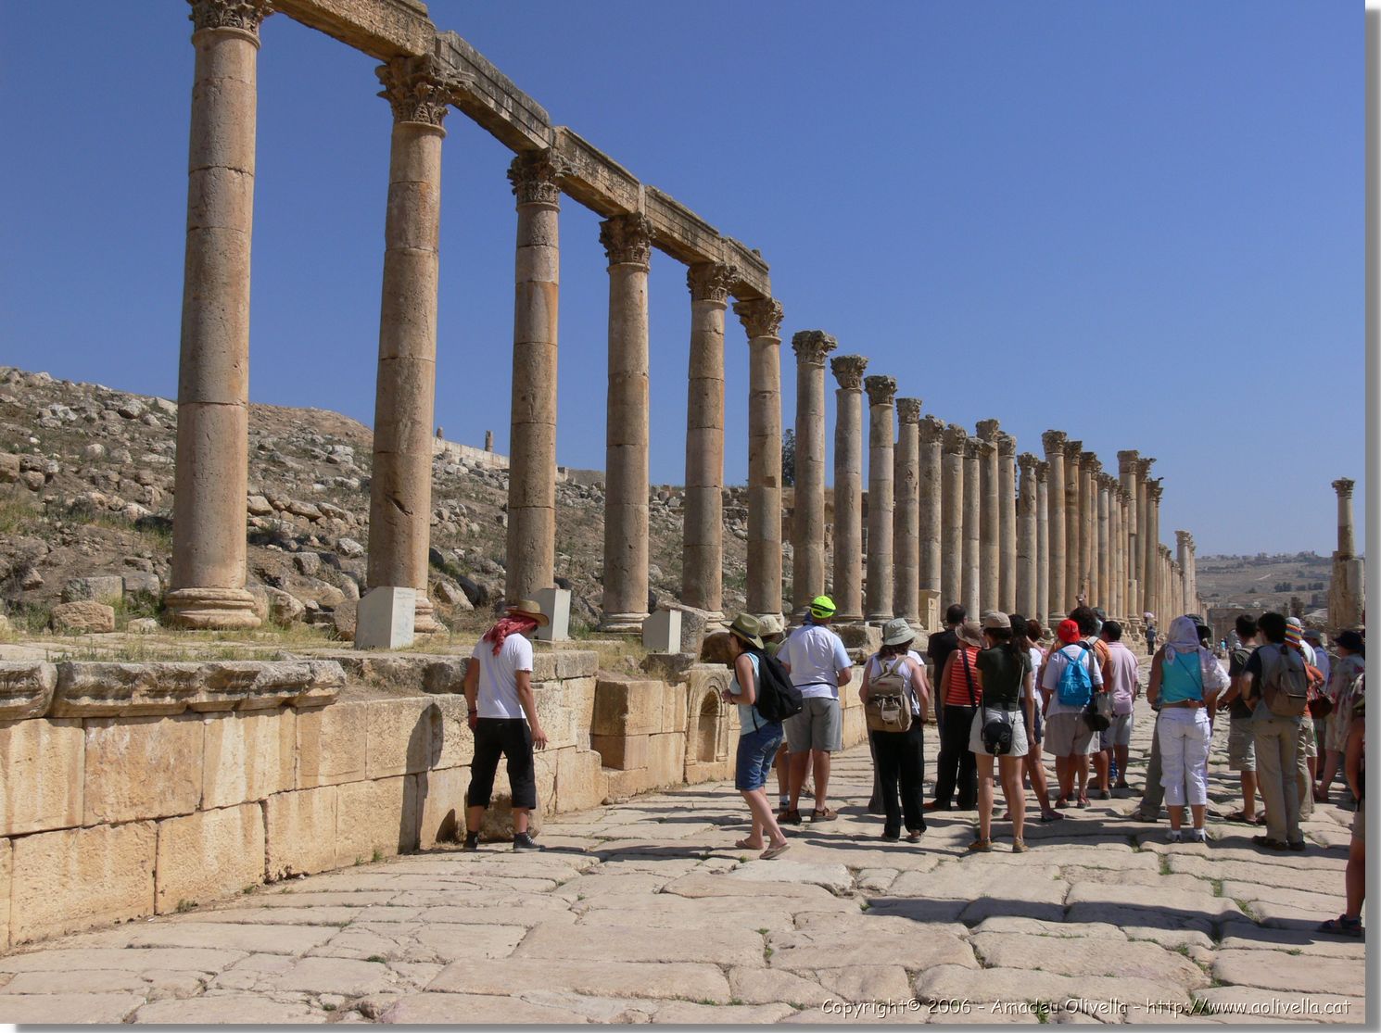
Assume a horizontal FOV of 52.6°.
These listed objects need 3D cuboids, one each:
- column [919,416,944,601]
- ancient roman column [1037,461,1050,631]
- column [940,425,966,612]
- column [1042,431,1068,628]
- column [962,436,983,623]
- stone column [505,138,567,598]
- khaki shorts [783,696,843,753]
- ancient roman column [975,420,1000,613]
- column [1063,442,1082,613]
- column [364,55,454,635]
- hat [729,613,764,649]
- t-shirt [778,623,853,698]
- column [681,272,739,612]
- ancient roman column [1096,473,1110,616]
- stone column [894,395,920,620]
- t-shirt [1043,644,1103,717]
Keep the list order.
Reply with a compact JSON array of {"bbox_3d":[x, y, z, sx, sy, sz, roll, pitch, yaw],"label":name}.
[{"bbox_3d":[7.213,0.147,41.931,0.850,6.320,0.850,-1,-5,22],"label":"column"},{"bbox_3d":[15.177,1.285,60.328,0.860,7.508,0.860,-1,-5,22],"label":"ancient roman column"},{"bbox_3d":[8.252,0.299,44.058,0.850,6.485,0.850,-2,-5,25],"label":"column"},{"bbox_3d":[16.518,0.604,63.361,1.100,9.078,1.100,-2,-5,25],"label":"column"},{"bbox_3d":[9.791,0.519,48.240,0.870,6.570,0.870,-1,-5,22],"label":"column"},{"bbox_3d":[-2.349,-1.920,21.090,1.000,7.400,1.000,1,-4,0],"label":"stone column"},{"bbox_3d":[0.999,1.685,11.405,0.460,0.483,0.330,0,-4,4],"label":"khaki shorts"},{"bbox_3d":[10.833,0.208,50.774,0.950,7.510,0.950,-1,-5,22],"label":"ancient roman column"},{"bbox_3d":[21.495,0.850,78.797,1.250,10.240,1.250,-1,-5,22],"label":"column"},{"bbox_3d":[-3.398,-2.114,16.753,1.000,7.010,1.000,1,-4,0],"label":"column"},{"bbox_3d":[0.375,0.789,9.600,0.330,0.140,0.290,25,5,21],"label":"hat"},{"bbox_3d":[0.990,1.154,11.100,0.570,0.640,0.320,0,-5,6],"label":"t-shirt"},{"bbox_3d":[0.282,-1.389,27.521,1.000,7.410,1.000,-1,-5,22],"label":"column"},{"bbox_3d":[22.749,1.742,77.328,0.950,8.240,0.950,-2,-5,25],"label":"ancient roman column"},{"bbox_3d":[6.719,-0.033,43.248,0.950,7.310,0.950,-1,-5,22],"label":"stone column"},{"bbox_3d":[3.445,1.479,12.588,0.550,0.671,0.310,1,-4,3],"label":"t-shirt"}]

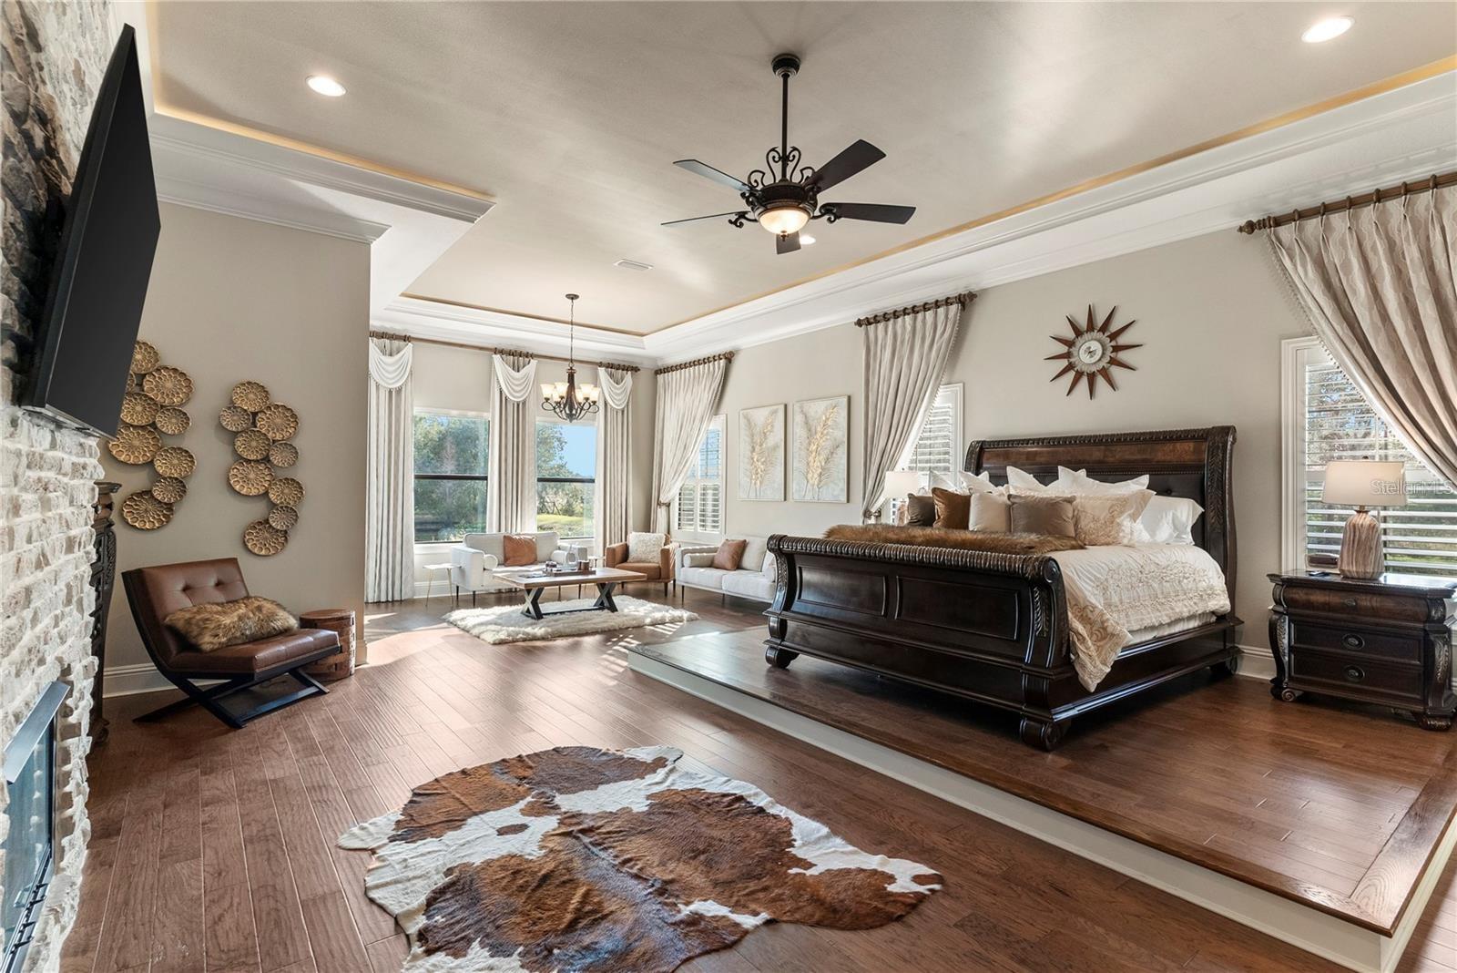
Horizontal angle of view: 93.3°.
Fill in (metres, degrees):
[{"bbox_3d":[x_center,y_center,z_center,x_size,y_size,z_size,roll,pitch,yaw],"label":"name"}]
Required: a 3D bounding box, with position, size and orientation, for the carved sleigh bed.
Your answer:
[{"bbox_3d":[1.941,0.453,5.003,2.600,1.803,2.206,1,-1,-38],"label":"carved sleigh bed"}]

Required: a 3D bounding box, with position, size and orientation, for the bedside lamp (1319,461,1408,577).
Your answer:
[{"bbox_3d":[3.862,0.191,4.191,0.380,0.713,0.380,1,-1,-38],"label":"bedside lamp"}]

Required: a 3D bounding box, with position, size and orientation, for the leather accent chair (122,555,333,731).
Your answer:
[{"bbox_3d":[-3.240,0.995,4.557,0.916,0.896,0.778,0,-1,8],"label":"leather accent chair"}]

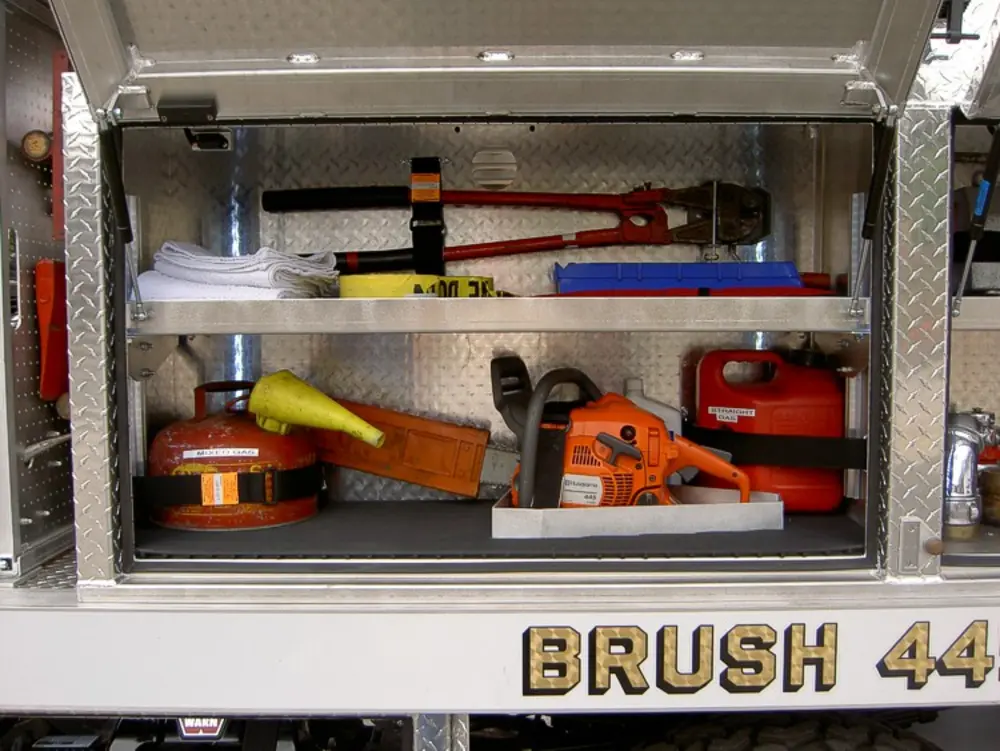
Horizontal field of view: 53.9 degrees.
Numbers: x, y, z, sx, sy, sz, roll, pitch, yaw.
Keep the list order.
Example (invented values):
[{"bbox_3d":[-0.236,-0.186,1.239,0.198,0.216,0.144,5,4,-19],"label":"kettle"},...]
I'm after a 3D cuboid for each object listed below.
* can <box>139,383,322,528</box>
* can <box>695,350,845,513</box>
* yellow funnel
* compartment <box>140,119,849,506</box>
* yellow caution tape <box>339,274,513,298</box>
[{"bbox_3d":[-0.461,0.125,1.734,0.288,0.244,0.288,-1,3,-8],"label":"can"},{"bbox_3d":[0.483,0.093,1.821,0.262,0.288,0.165,0,3,0],"label":"can"},{"bbox_3d":[-0.305,0.067,1.660,0.252,0.103,0.100,22,12,25],"label":"yellow funnel"},{"bbox_3d":[-0.002,-0.097,1.627,1.070,0.690,0.440,0,3,0],"label":"compartment"},{"bbox_3d":[-0.114,-0.116,1.581,0.255,0.080,0.170,0,3,0],"label":"yellow caution tape"}]

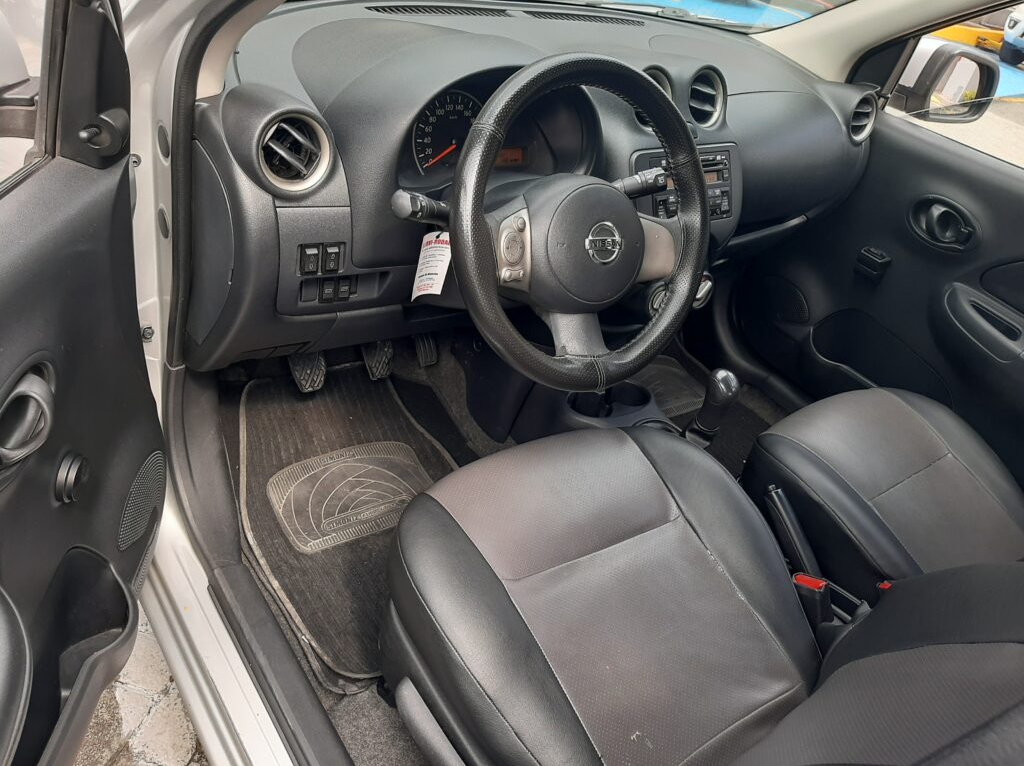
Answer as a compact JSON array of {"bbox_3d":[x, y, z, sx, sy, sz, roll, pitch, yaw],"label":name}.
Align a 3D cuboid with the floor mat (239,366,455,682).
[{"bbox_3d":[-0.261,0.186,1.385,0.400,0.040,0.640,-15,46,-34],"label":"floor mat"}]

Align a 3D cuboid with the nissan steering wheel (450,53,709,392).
[{"bbox_3d":[0.077,-0.181,0.935,0.380,0.380,0.100,-8,13,-36],"label":"nissan steering wheel"}]

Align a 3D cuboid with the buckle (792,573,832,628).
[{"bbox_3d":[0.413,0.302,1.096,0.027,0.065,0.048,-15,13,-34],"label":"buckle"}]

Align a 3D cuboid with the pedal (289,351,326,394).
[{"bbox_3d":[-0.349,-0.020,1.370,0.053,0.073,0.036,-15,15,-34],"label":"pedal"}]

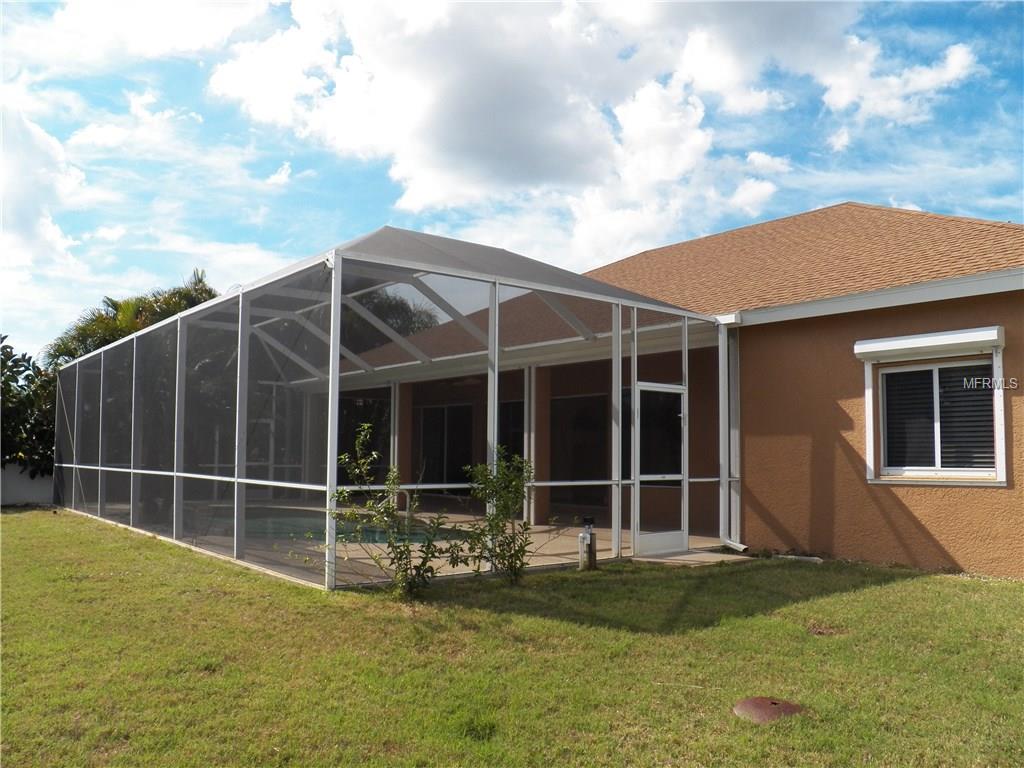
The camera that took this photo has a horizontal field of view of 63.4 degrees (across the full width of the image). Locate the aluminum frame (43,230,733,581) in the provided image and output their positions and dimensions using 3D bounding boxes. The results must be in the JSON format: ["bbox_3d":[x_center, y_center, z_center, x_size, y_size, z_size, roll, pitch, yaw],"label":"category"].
[{"bbox_3d":[-3.809,0.357,15.280,5.910,4.210,14.710,4,-6,-37],"label":"aluminum frame"}]

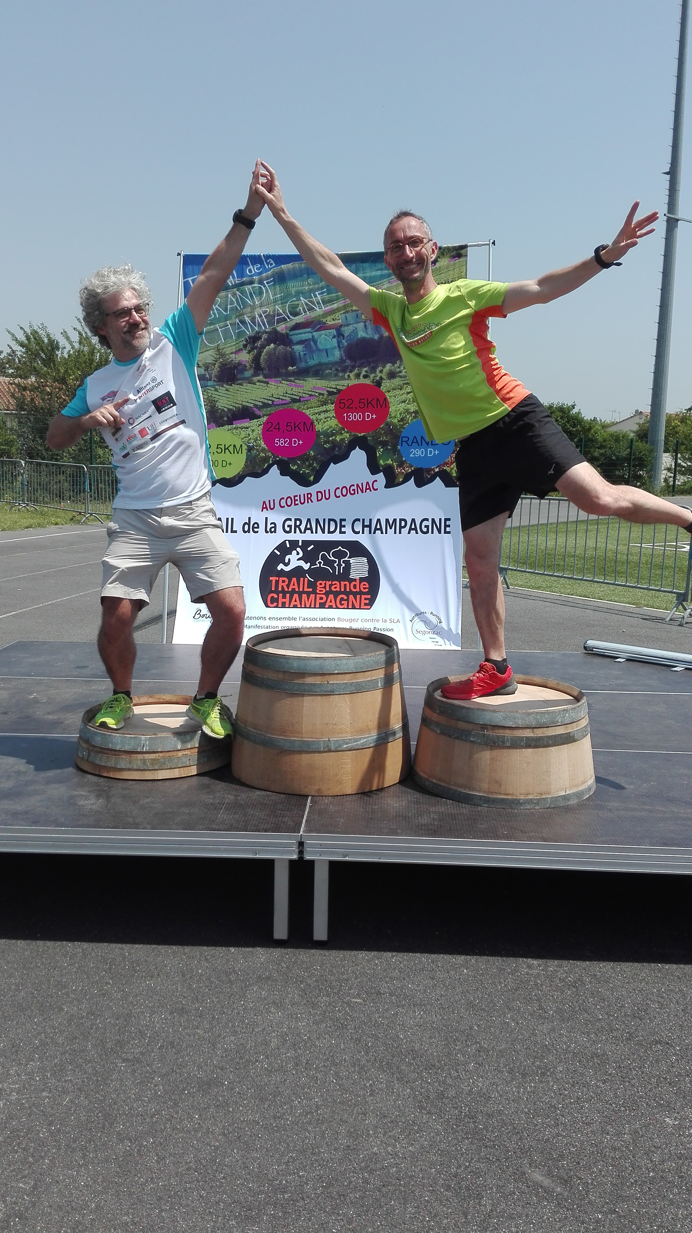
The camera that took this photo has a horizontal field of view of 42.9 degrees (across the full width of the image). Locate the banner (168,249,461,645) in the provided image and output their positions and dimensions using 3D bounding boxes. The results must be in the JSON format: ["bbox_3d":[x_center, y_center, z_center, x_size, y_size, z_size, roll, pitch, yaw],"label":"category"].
[{"bbox_3d":[-0.169,-1.065,5.712,1.872,2.620,0.060,2,0,5],"label":"banner"}]

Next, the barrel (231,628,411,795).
[{"bbox_3d":[-0.093,0.339,3.435,0.704,0.489,0.704,1,10,2],"label":"barrel"}]

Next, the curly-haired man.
[{"bbox_3d":[-0.705,-0.585,3.283,0.801,2.067,0.526,0,10,-7],"label":"curly-haired man"}]

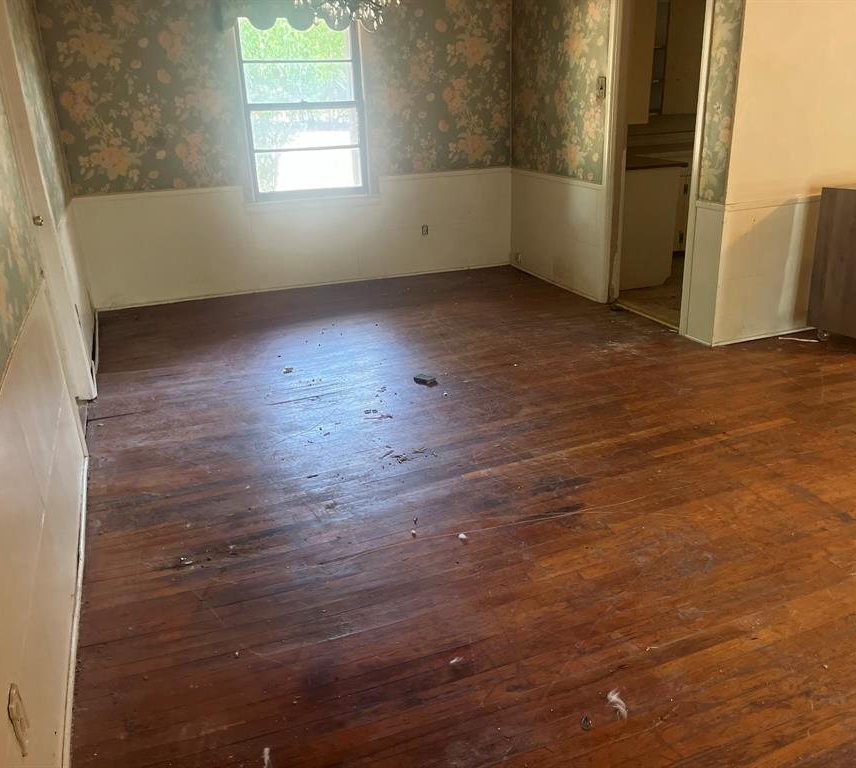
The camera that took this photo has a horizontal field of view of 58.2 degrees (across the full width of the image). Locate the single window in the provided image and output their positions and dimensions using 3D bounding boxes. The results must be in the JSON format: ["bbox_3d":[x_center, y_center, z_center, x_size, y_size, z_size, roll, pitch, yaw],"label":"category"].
[{"bbox_3d":[-0.874,-1.990,5.543,0.881,1.283,0.090,-9,22,-19],"label":"single window"}]

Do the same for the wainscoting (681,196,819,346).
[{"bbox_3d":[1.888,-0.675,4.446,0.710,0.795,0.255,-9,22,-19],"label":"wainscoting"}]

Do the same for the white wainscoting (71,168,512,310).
[{"bbox_3d":[-0.847,-1.137,5.870,3.294,0.795,0.050,-9,22,-19],"label":"white wainscoting"}]

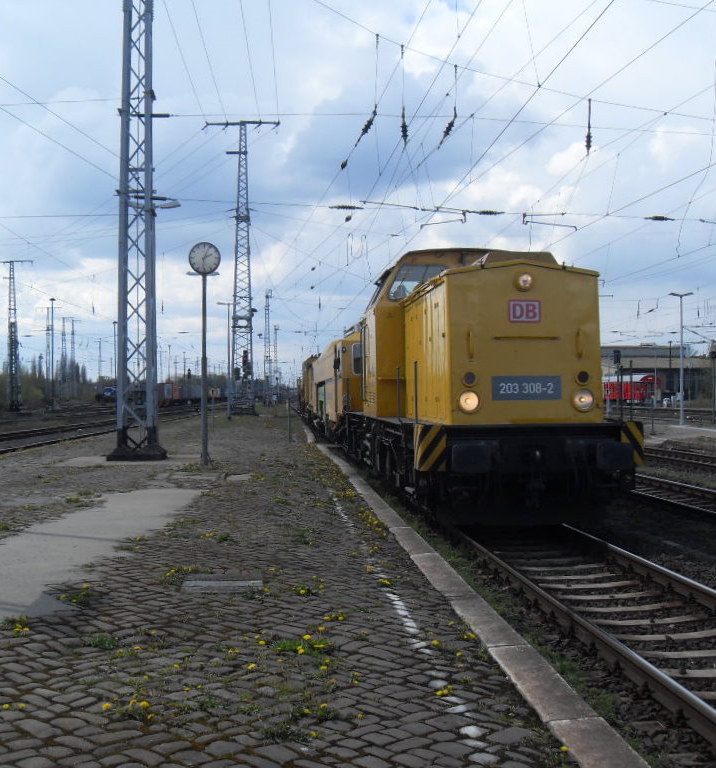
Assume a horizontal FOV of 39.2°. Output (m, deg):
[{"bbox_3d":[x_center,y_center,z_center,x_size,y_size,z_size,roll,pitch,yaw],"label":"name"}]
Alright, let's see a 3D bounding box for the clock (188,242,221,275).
[{"bbox_3d":[-3.223,-2.645,21.200,0.660,0.660,0.200,0,-1,-5],"label":"clock"}]

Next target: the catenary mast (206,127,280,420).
[{"bbox_3d":[-7.958,-8.026,69.000,5.050,20.200,1.600,0,-1,-5],"label":"catenary mast"}]

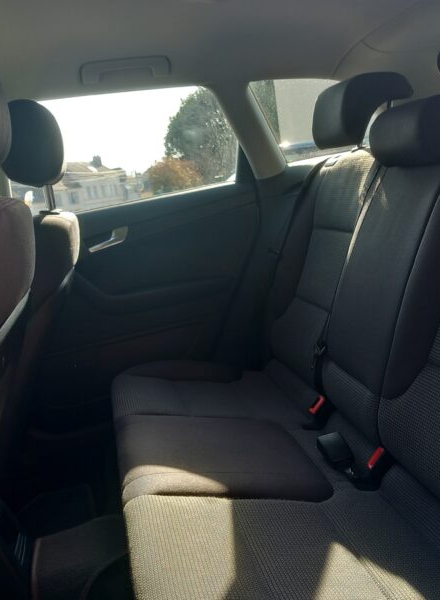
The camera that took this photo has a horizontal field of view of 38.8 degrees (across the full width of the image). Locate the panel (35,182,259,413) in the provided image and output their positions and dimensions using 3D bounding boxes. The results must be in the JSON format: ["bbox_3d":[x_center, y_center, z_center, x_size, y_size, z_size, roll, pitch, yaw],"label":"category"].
[{"bbox_3d":[-0.219,0.000,1.832,0.740,0.630,0.130,-7,10,-10],"label":"panel"}]

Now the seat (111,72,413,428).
[{"bbox_3d":[0.084,-0.076,1.622,0.770,0.910,0.450,-7,10,-10],"label":"seat"}]

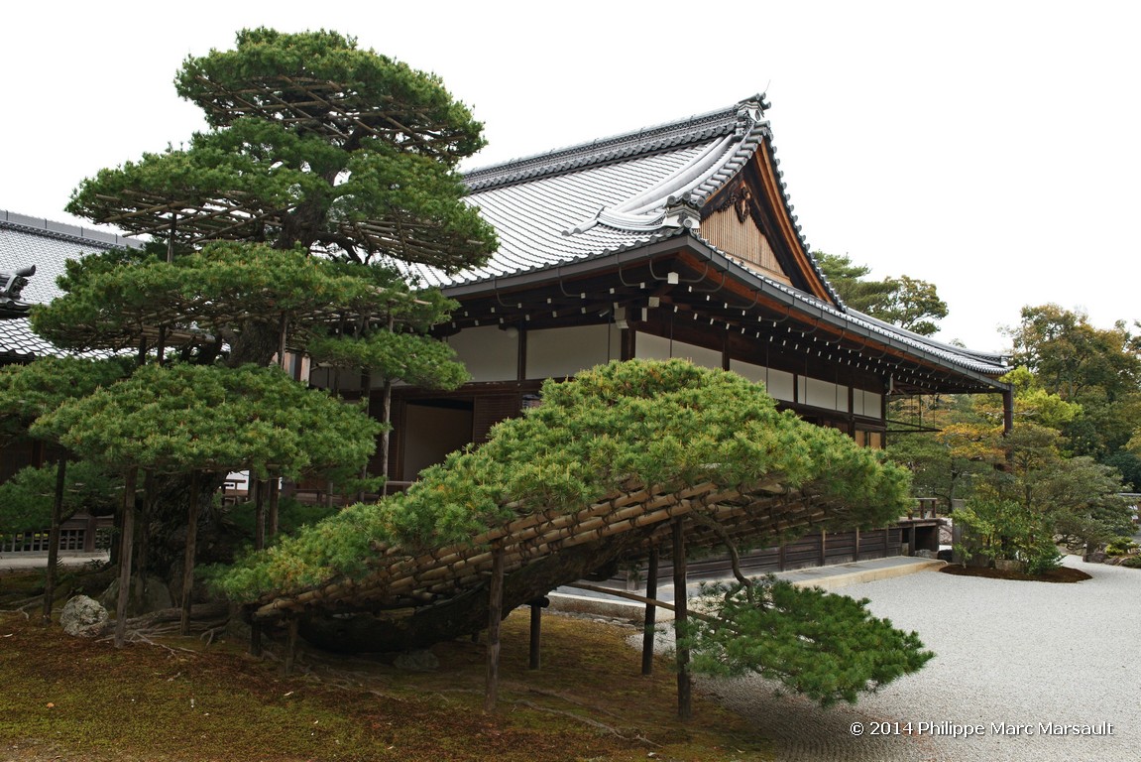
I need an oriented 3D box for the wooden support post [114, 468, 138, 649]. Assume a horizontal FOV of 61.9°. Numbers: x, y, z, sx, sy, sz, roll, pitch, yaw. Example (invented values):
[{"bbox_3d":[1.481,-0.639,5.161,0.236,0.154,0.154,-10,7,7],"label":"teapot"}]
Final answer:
[{"bbox_3d":[-4.014,1.580,8.613,0.084,1.600,0.084,4,-7,-24],"label":"wooden support post"}]

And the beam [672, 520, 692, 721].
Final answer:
[{"bbox_3d":[0.762,1.628,6.537,0.085,1.349,0.085,-1,-6,0],"label":"beam"}]

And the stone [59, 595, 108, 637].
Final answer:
[{"bbox_3d":[-4.615,2.232,9.017,0.451,0.383,0.360,2,-6,0],"label":"stone"}]

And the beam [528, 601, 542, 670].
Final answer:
[{"bbox_3d":[-0.291,2.136,8.033,0.086,0.570,0.086,1,-6,0],"label":"beam"}]

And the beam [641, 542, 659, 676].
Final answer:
[{"bbox_3d":[0.674,1.908,7.973,0.080,1.071,0.080,4,-6,0],"label":"beam"}]

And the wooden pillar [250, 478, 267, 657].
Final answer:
[{"bbox_3d":[-2.703,1.579,8.259,0.078,1.576,0.078,-1,-6,0],"label":"wooden pillar"}]

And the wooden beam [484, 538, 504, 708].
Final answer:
[{"bbox_3d":[-0.522,1.699,6.619,0.083,1.143,0.083,2,-6,0],"label":"wooden beam"}]

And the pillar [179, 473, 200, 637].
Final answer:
[{"bbox_3d":[-3.649,1.631,9.150,0.089,1.593,0.089,0,-6,0],"label":"pillar"}]

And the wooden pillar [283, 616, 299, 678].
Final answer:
[{"bbox_3d":[-2.185,2.080,7.467,0.069,0.453,0.069,1,-6,0],"label":"wooden pillar"}]

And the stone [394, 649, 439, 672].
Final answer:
[{"bbox_3d":[-1.289,2.322,7.927,0.380,0.184,0.280,2,-6,0],"label":"stone"}]

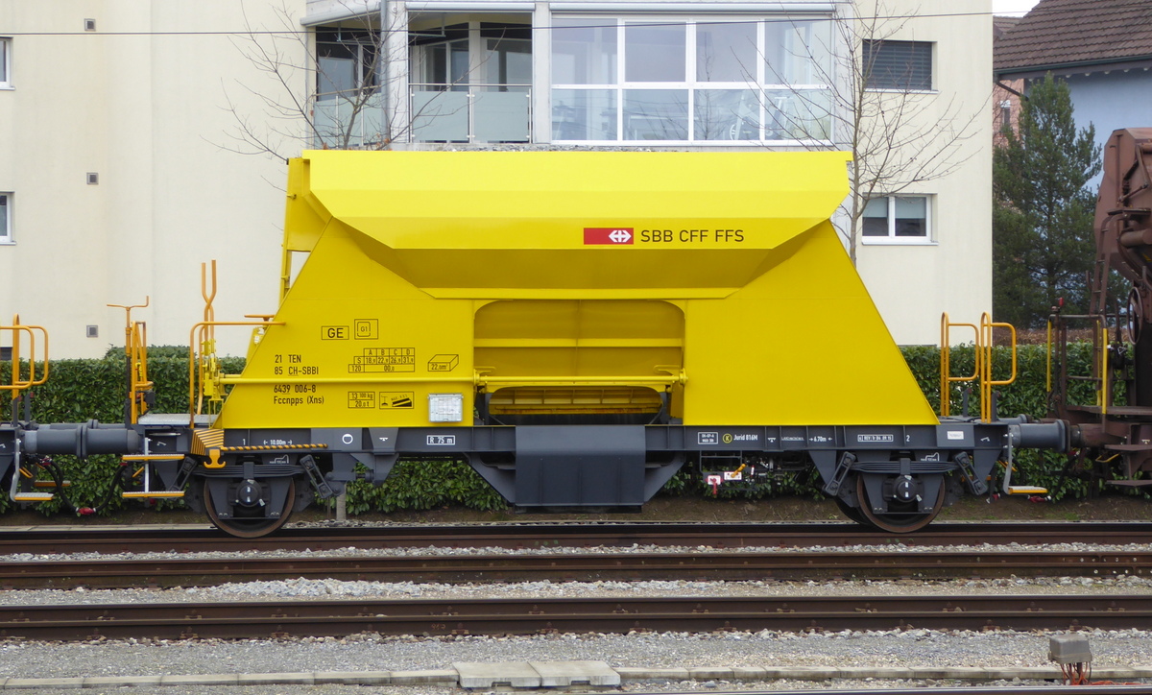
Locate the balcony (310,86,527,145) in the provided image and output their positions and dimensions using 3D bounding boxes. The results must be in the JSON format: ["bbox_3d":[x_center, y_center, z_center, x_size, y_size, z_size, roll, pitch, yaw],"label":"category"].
[{"bbox_3d":[-2.823,-4.083,63.696,3.950,1.080,2.400,0,1,-5],"label":"balcony"}]

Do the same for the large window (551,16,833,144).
[{"bbox_3d":[2.064,-4.730,63.000,5.000,2.280,0.200,0,1,-5],"label":"large window"}]

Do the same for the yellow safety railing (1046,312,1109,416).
[{"bbox_3d":[5.300,0.175,37.700,0.100,1.050,2.400,0,1,-5],"label":"yellow safety railing"}]

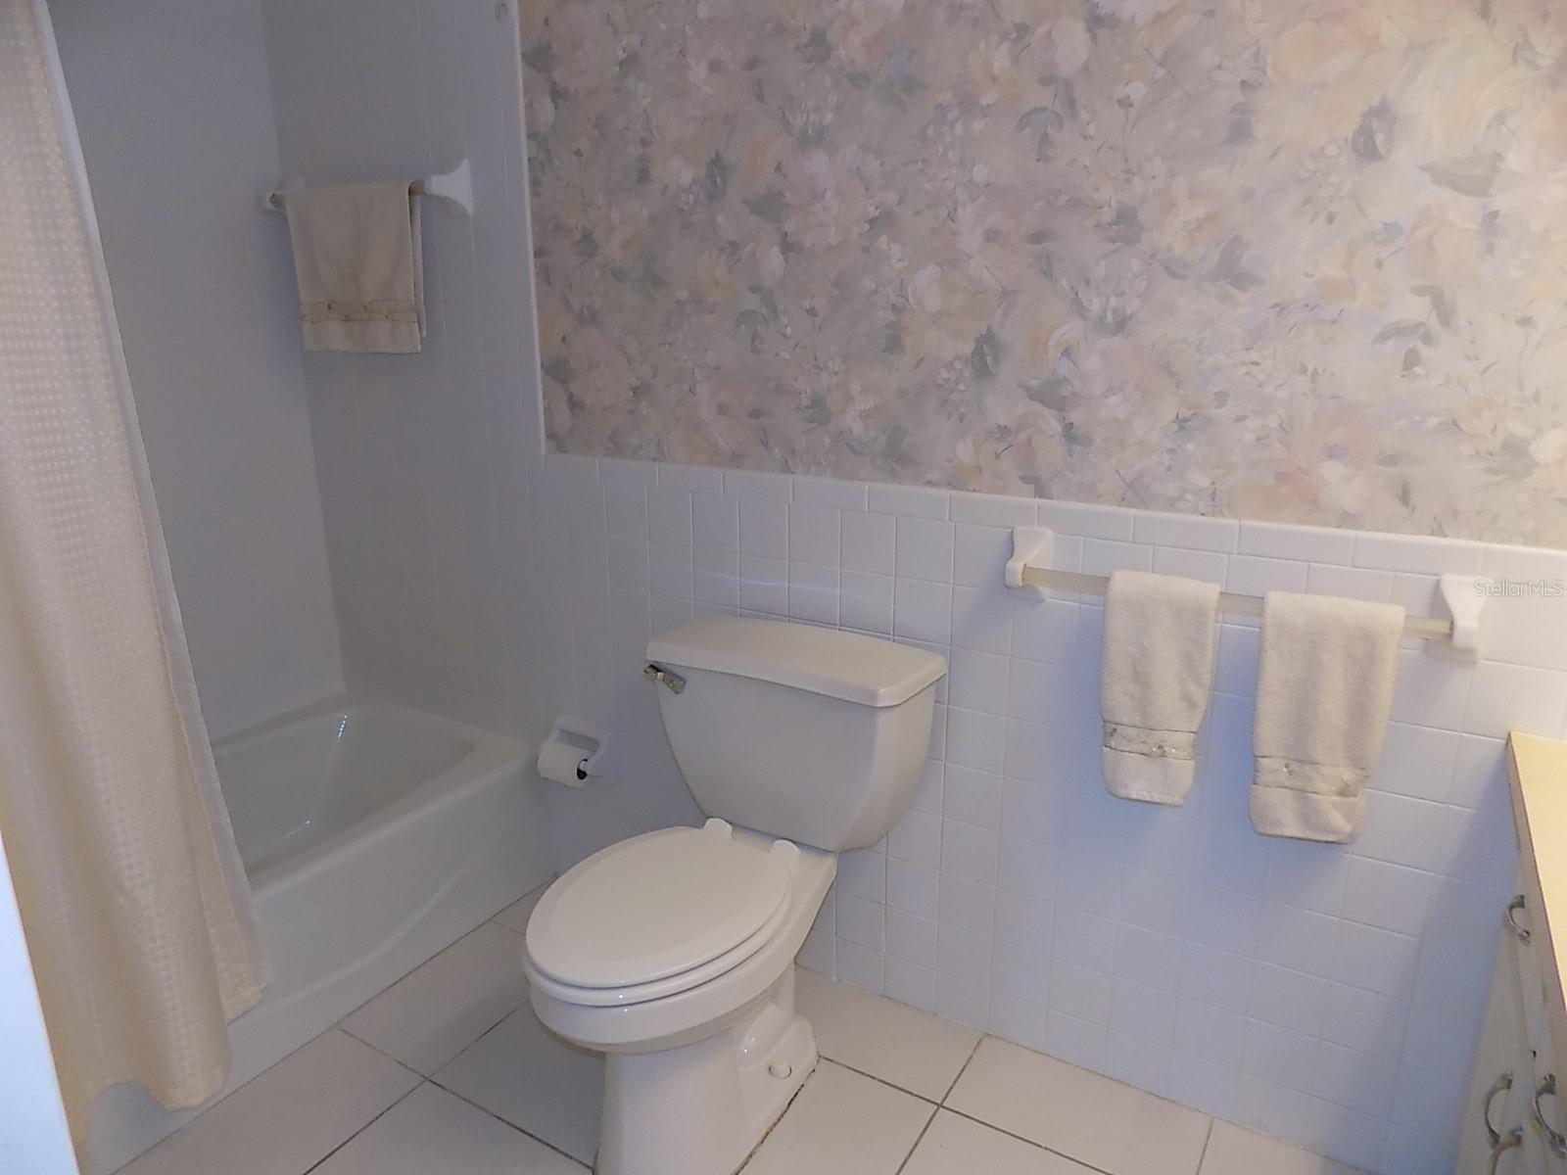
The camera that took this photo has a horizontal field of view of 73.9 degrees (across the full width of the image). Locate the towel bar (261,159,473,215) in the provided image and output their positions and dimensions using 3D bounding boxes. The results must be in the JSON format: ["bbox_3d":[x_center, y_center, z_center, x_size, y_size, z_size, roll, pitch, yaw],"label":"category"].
[{"bbox_3d":[-0.920,-0.856,2.256,0.590,0.109,0.082,9,18,29],"label":"towel bar"}]

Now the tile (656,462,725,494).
[{"bbox_3d":[-0.178,-0.214,2.028,0.152,0.052,0.010,9,18,30],"label":"tile"}]

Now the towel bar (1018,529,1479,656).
[{"bbox_3d":[0.648,0.013,1.541,0.665,0.110,0.083,9,17,29],"label":"towel bar"}]

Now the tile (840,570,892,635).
[{"bbox_3d":[0.153,0.027,1.903,0.108,0.108,0.010,9,18,29],"label":"tile"}]

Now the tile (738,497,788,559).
[{"bbox_3d":[-0.035,-0.108,1.980,0.108,0.108,0.010,9,18,29],"label":"tile"}]

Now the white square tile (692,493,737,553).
[{"bbox_3d":[-0.130,-0.122,2.034,0.108,0.108,0.010,9,18,29],"label":"white square tile"}]

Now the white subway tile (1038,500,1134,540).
[{"bbox_3d":[0.482,-0.106,1.662,0.151,0.049,0.010,9,17,29],"label":"white subway tile"}]

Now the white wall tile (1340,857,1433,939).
[{"bbox_3d":[0.900,0.460,1.549,0.108,0.108,0.009,9,18,30],"label":"white wall tile"}]

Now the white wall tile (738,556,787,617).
[{"bbox_3d":[-0.035,-0.002,2.009,0.108,0.108,0.010,9,18,29],"label":"white wall tile"}]

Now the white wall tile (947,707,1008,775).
[{"bbox_3d":[0.342,0.270,1.851,0.108,0.108,0.008,9,17,29],"label":"white wall tile"}]

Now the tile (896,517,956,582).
[{"bbox_3d":[0.248,-0.066,1.805,0.108,0.108,0.009,9,18,30],"label":"tile"}]

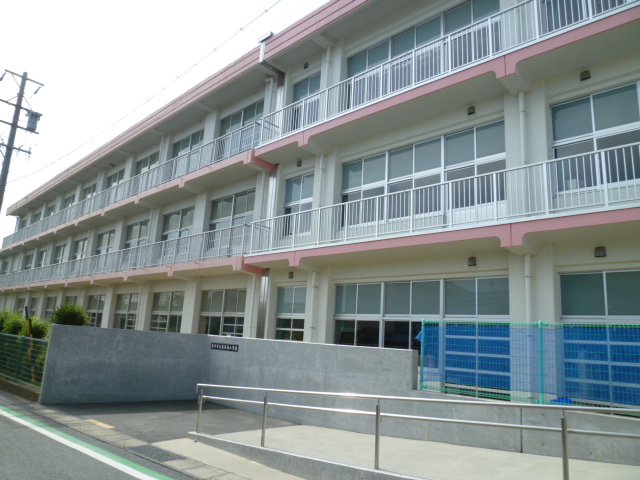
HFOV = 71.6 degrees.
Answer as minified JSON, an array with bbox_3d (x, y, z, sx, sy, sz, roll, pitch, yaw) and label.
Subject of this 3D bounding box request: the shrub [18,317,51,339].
[{"bbox_3d":[-8.256,2.860,12.729,0.860,1.350,0.860,-8,-16,43],"label":"shrub"}]

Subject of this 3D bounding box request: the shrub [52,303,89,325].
[{"bbox_3d":[-6.857,2.464,12.009,0.950,1.500,0.950,-8,-16,43],"label":"shrub"}]

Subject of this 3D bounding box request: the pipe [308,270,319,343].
[{"bbox_3d":[-0.243,2.548,13.480,0.110,3.200,0.110,-8,-16,43],"label":"pipe"}]

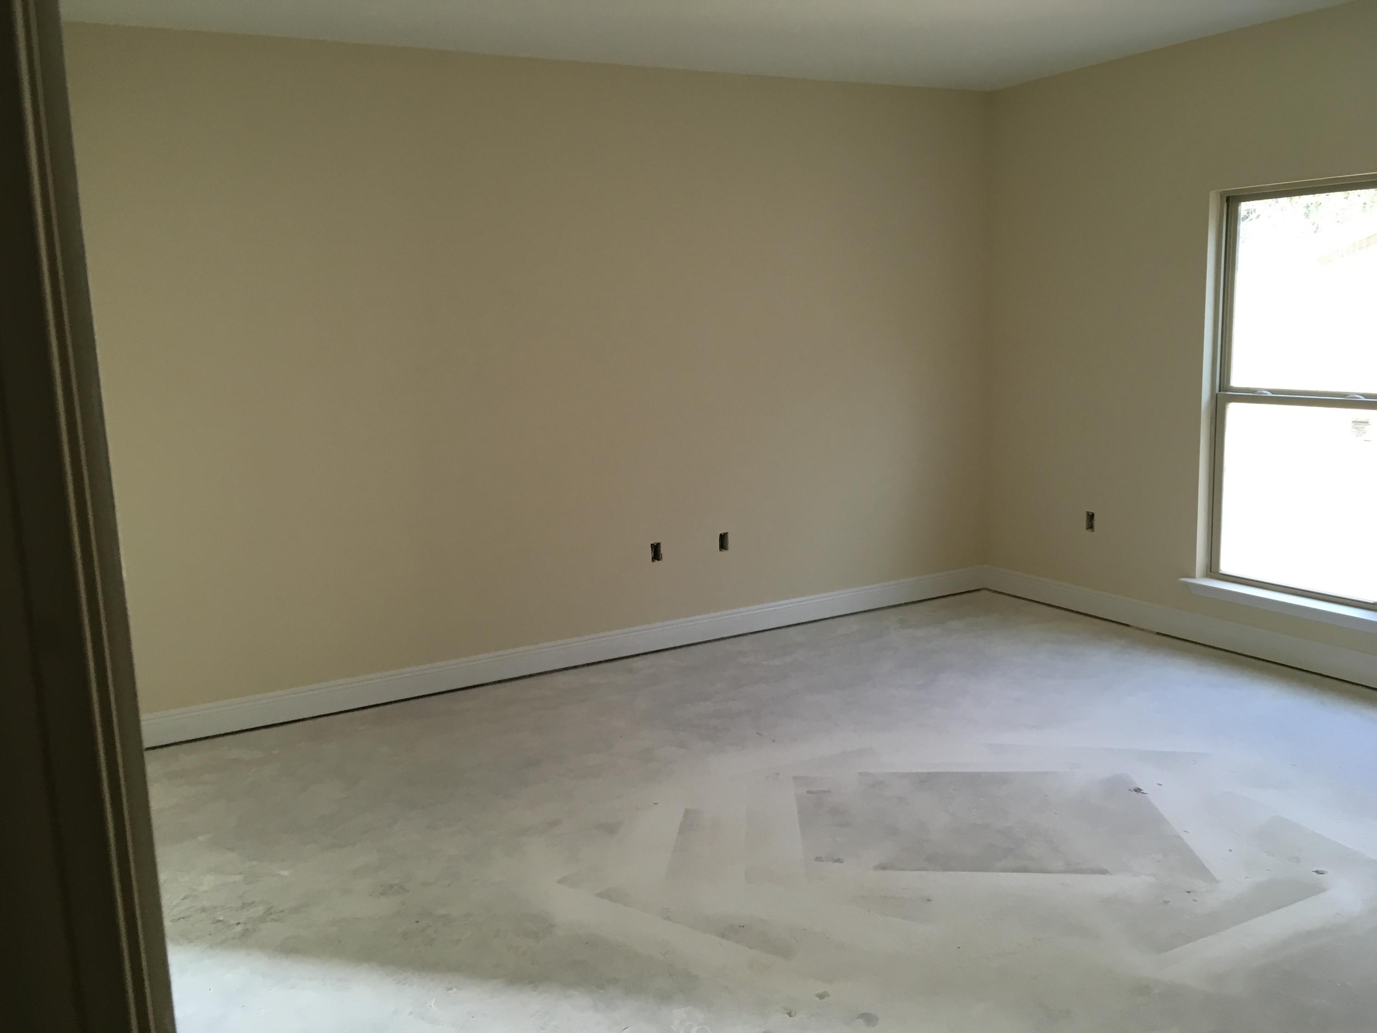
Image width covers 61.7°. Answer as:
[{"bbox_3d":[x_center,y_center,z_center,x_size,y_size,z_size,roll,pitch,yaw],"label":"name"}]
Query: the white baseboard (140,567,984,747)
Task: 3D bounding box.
[{"bbox_3d":[-0.237,0.599,5.670,4.482,0.135,0.020,-7,11,-28],"label":"white baseboard"}]

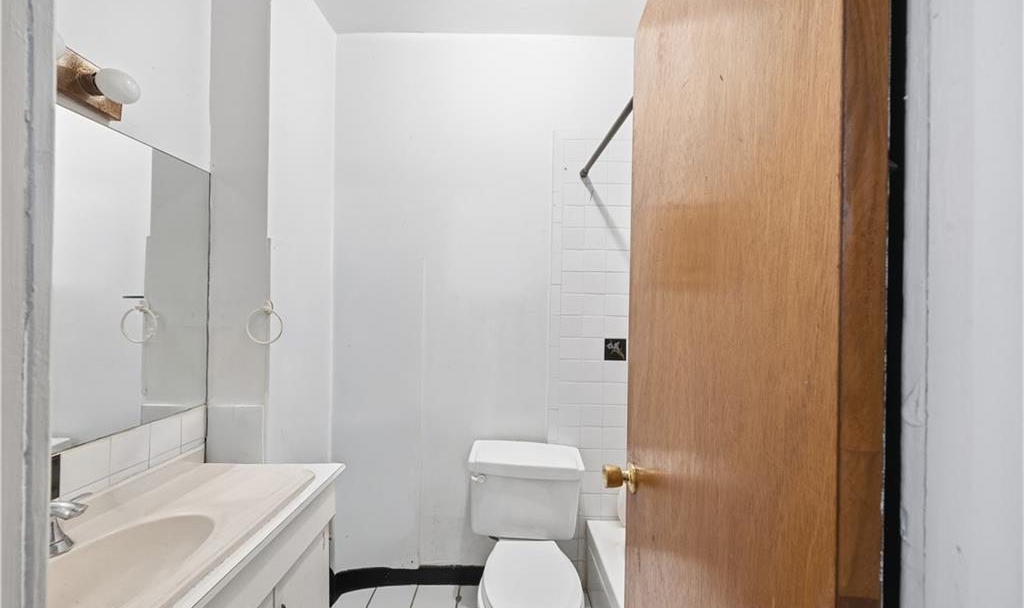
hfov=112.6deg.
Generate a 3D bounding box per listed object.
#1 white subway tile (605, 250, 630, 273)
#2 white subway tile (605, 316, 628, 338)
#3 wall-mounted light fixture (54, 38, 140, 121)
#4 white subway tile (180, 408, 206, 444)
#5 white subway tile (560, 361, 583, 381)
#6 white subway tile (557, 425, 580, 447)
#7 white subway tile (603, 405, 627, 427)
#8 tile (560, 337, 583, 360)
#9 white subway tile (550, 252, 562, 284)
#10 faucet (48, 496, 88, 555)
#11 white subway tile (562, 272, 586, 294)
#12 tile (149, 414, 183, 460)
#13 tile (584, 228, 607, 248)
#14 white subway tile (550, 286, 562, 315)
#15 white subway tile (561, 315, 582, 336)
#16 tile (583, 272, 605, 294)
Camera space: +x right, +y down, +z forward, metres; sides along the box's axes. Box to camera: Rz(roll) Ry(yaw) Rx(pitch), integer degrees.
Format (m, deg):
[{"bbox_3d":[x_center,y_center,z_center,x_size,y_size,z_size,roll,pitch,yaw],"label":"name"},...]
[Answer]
[{"bbox_3d":[0.518,-0.214,1.691,0.108,0.108,0.010,1,-1,1],"label":"white subway tile"},{"bbox_3d":[0.510,0.113,1.687,0.108,0.108,0.010,1,-1,1],"label":"white subway tile"},{"bbox_3d":[-1.066,-0.580,0.745,0.140,0.115,0.460,1,0,-1],"label":"wall-mounted light fixture"},{"bbox_3d":[-1.199,0.465,1.283,0.010,0.108,0.098,1,-1,0],"label":"white subway tile"},{"bbox_3d":[0.287,0.326,1.687,0.108,0.108,0.010,1,-1,1],"label":"white subway tile"},{"bbox_3d":[0.282,0.656,1.675,0.107,0.107,0.010,1,0,0],"label":"white subway tile"},{"bbox_3d":[0.505,0.554,1.689,0.108,0.108,0.010,1,0,-1],"label":"white subway tile"},{"bbox_3d":[0.296,0.221,1.696,0.108,0.108,0.010,1,0,0],"label":"tile"},{"bbox_3d":[0.222,-0.174,1.696,0.050,0.152,0.010,1,0,0],"label":"white subway tile"},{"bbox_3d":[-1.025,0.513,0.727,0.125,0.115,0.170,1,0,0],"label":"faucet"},{"bbox_3d":[0.300,-0.104,1.692,0.108,0.108,0.010,1,0,-1],"label":"white subway tile"},{"bbox_3d":[-1.107,0.423,1.093,0.010,0.112,0.108,1,0,0],"label":"tile"},{"bbox_3d":[0.413,-0.320,1.683,0.107,0.107,0.010,1,0,0],"label":"tile"},{"bbox_3d":[0.217,-0.021,1.692,0.050,0.151,0.010,1,-1,1],"label":"white subway tile"},{"bbox_3d":[0.292,0.108,1.689,0.108,0.108,0.010,1,-1,1],"label":"white subway tile"},{"bbox_3d":[0.406,-0.108,1.691,0.108,0.108,0.010,1,-1,1],"label":"tile"}]

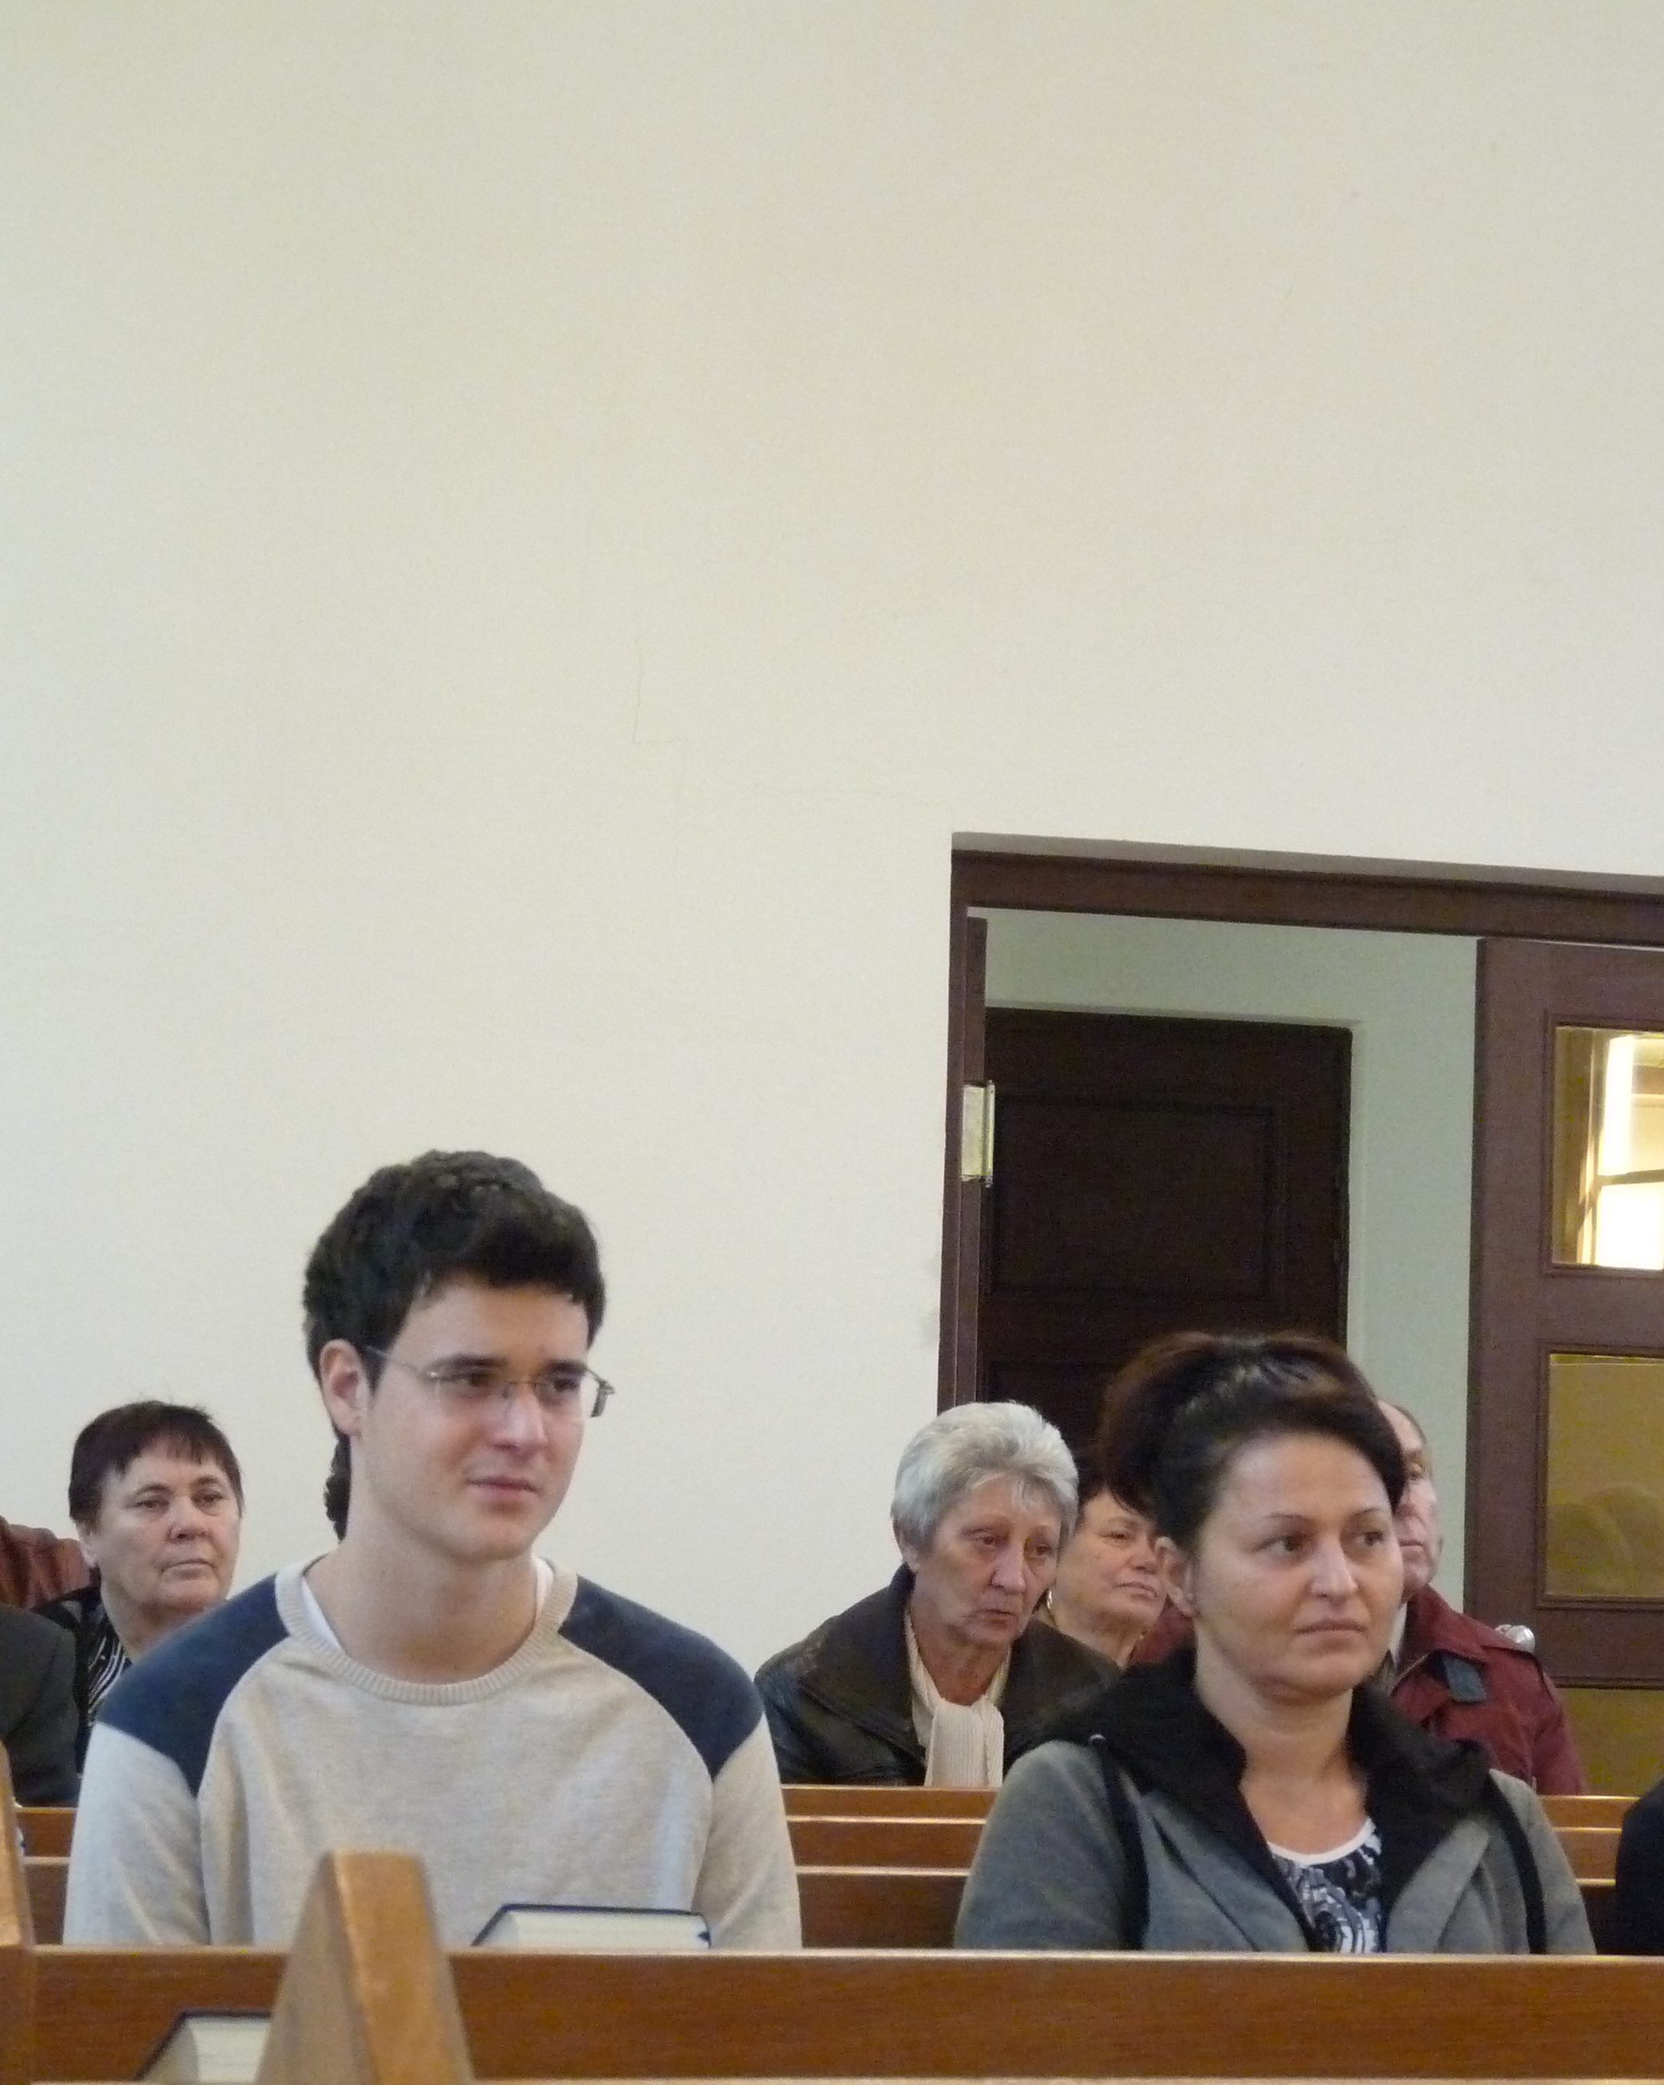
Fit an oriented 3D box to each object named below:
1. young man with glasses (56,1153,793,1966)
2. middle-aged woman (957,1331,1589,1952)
[{"bbox_3d":[-0.208,0.736,3.866,0.500,1.353,0.800,3,-5,-14],"label":"young man with glasses"},{"bbox_3d":[0.359,0.813,4.030,0.480,1.258,0.780,3,-5,-20],"label":"middle-aged woman"}]

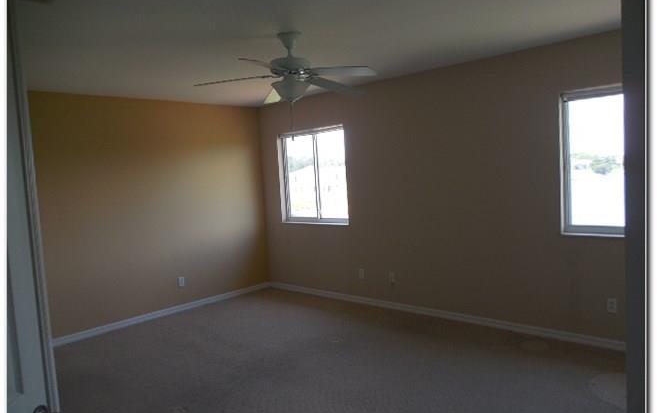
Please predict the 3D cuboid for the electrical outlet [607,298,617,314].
[{"bbox_3d":[2.221,0.781,3.734,0.071,0.116,0.014,0,5,43],"label":"electrical outlet"}]

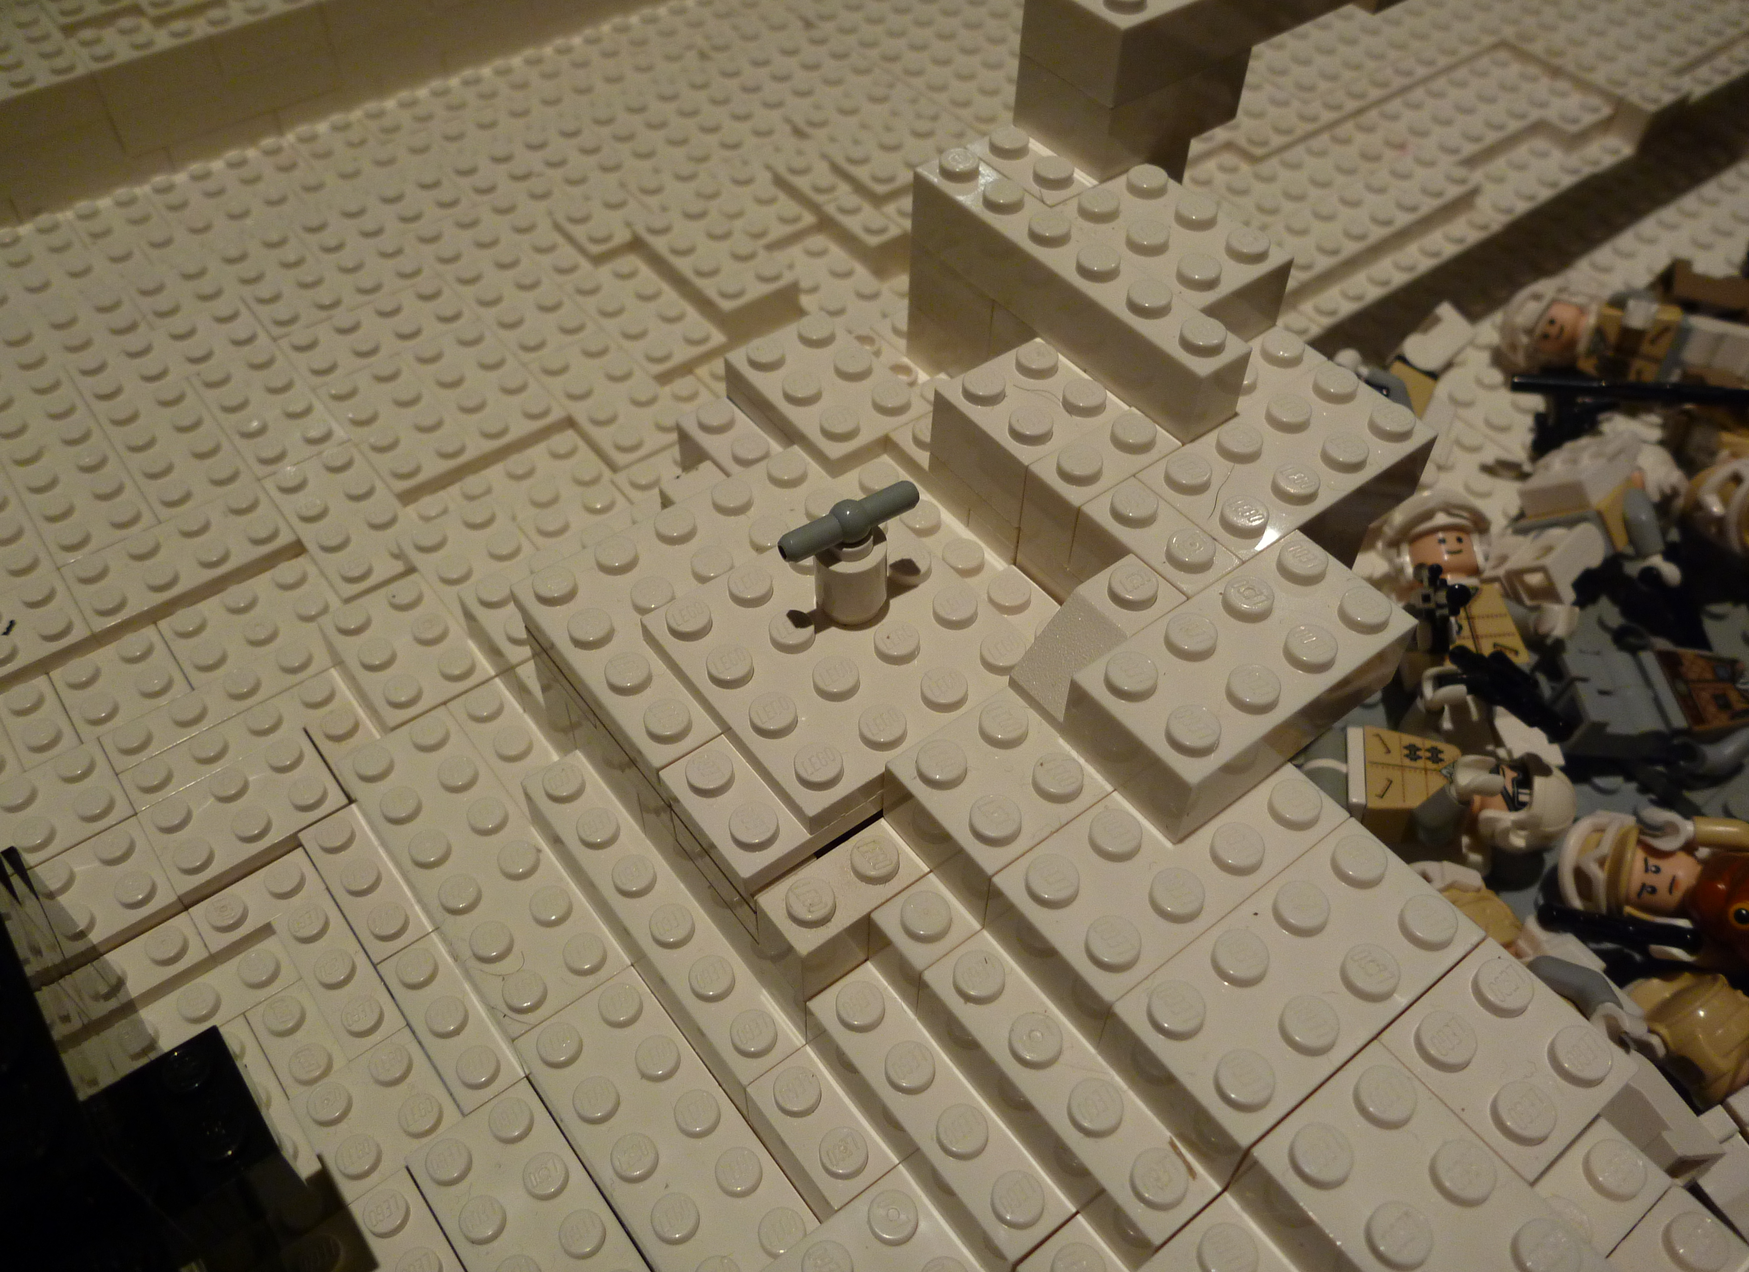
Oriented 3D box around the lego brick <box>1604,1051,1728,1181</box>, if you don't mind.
[{"bbox_3d":[0.070,0.044,0.128,0.007,0.009,0.010,-31,58,-24],"label":"lego brick"}]

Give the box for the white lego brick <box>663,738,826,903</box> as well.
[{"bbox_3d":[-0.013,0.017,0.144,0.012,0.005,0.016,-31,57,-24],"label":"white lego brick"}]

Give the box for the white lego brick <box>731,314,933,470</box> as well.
[{"bbox_3d":[-0.006,-0.032,0.182,0.016,0.005,0.024,-30,57,-24],"label":"white lego brick"}]

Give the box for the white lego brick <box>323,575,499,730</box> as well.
[{"bbox_3d":[-0.065,0.004,0.201,0.016,0.011,0.024,-30,57,-24],"label":"white lego brick"}]

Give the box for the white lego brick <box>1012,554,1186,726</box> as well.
[{"bbox_3d":[0.022,0.000,0.142,0.016,0.011,0.008,-31,57,-24],"label":"white lego brick"}]

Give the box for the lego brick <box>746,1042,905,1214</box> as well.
[{"bbox_3d":[-0.006,0.053,0.148,0.008,0.011,0.016,-31,57,-24],"label":"lego brick"}]

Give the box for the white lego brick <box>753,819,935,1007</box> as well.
[{"bbox_3d":[-0.003,0.027,0.145,0.016,0.011,0.008,-31,58,-24],"label":"white lego brick"}]

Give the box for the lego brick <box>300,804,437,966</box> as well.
[{"bbox_3d":[-0.067,0.033,0.187,0.008,0.008,0.024,-30,57,-24],"label":"lego brick"}]

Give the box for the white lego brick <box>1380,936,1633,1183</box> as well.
[{"bbox_3d":[0.054,0.038,0.125,0.016,0.011,0.016,-31,58,-24],"label":"white lego brick"}]

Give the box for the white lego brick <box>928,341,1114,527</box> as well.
[{"bbox_3d":[0.018,-0.024,0.162,0.016,0.011,0.016,-31,57,-24],"label":"white lego brick"}]

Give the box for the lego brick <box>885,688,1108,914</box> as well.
[{"bbox_3d":[0.012,0.016,0.142,0.016,0.011,0.016,-31,58,-24],"label":"lego brick"}]

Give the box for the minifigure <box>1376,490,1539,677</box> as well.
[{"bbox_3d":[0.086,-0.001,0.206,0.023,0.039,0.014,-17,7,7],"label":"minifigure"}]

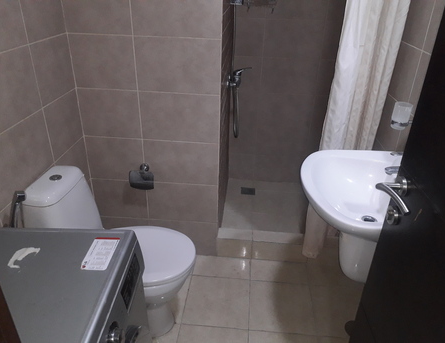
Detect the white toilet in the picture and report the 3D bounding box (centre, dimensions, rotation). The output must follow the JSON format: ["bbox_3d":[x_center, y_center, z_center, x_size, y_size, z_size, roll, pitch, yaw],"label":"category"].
[{"bbox_3d":[-0.445,0.386,1.609,0.650,0.760,0.375,4,29,4],"label":"white toilet"}]

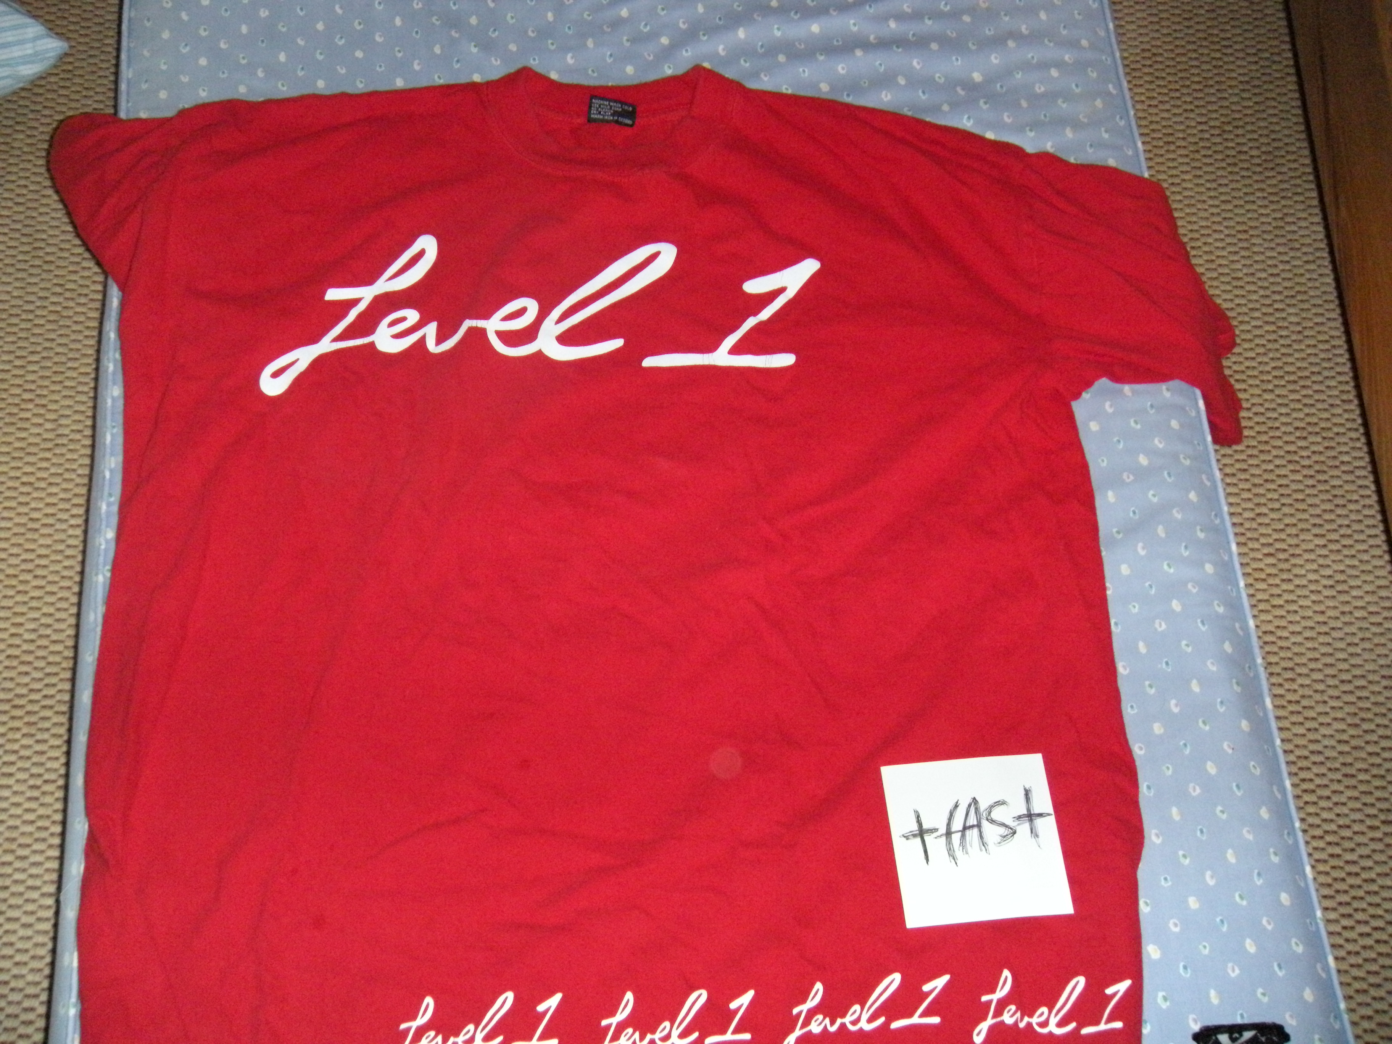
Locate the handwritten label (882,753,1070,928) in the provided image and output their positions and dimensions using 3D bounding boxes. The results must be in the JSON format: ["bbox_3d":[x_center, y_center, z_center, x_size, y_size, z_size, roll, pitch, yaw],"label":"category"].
[{"bbox_3d":[0.154,0.175,1.218,0.091,0.001,0.094,-5,61,-4],"label":"handwritten label"}]

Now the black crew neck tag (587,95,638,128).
[{"bbox_3d":[-0.055,-0.270,1.462,0.031,0.001,0.021,8,61,3],"label":"black crew neck tag"}]

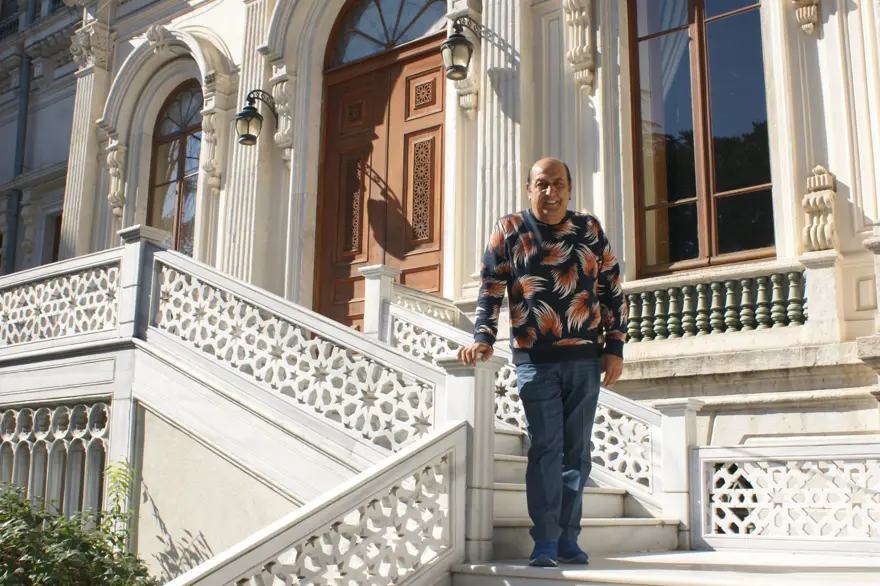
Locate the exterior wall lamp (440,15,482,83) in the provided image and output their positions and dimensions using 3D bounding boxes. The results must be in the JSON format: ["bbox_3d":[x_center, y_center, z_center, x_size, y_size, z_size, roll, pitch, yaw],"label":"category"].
[{"bbox_3d":[0.219,-1.972,7.732,0.270,0.560,0.518,-9,-16,37],"label":"exterior wall lamp"}]

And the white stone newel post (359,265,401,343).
[{"bbox_3d":[-0.430,0.218,6.659,0.210,0.785,0.210,-9,-16,37],"label":"white stone newel post"}]

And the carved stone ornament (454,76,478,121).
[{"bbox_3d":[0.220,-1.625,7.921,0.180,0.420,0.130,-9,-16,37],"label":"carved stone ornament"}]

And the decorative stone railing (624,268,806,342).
[{"bbox_3d":[1.790,0.118,6.559,1.499,0.358,0.103,-9,-16,36],"label":"decorative stone railing"}]

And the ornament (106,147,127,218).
[{"bbox_3d":[-3.785,-1.293,11.151,0.196,0.904,0.167,-9,-16,36],"label":"ornament"}]

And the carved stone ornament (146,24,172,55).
[{"bbox_3d":[-3.144,-2.831,10.663,0.270,0.320,0.200,-9,-16,37],"label":"carved stone ornament"}]

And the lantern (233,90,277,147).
[{"bbox_3d":[-1.810,-1.720,9.500,0.274,0.617,0.519,-9,-16,36],"label":"lantern"}]

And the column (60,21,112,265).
[{"bbox_3d":[-4.303,-1.312,11.347,0.520,3.990,0.290,-9,-16,37],"label":"column"}]

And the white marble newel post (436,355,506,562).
[{"bbox_3d":[0.119,0.642,3.705,0.210,0.785,0.210,-9,-16,37],"label":"white marble newel post"}]

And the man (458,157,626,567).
[{"bbox_3d":[0.429,0.239,3.986,0.660,1.720,0.400,0,-13,6],"label":"man"}]

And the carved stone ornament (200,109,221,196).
[{"bbox_3d":[-2.441,-1.488,10.159,0.196,0.963,0.167,-9,-16,36],"label":"carved stone ornament"}]

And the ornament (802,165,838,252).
[{"bbox_3d":[2.449,-0.542,6.125,0.196,0.565,0.176,-9,-16,36],"label":"ornament"}]

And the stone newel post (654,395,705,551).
[{"bbox_3d":[1.377,1.035,5.450,0.221,0.828,0.221,-9,-16,36],"label":"stone newel post"}]

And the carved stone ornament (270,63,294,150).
[{"bbox_3d":[-1.579,-1.867,9.584,0.196,0.959,0.167,-9,-16,36],"label":"carved stone ornament"}]

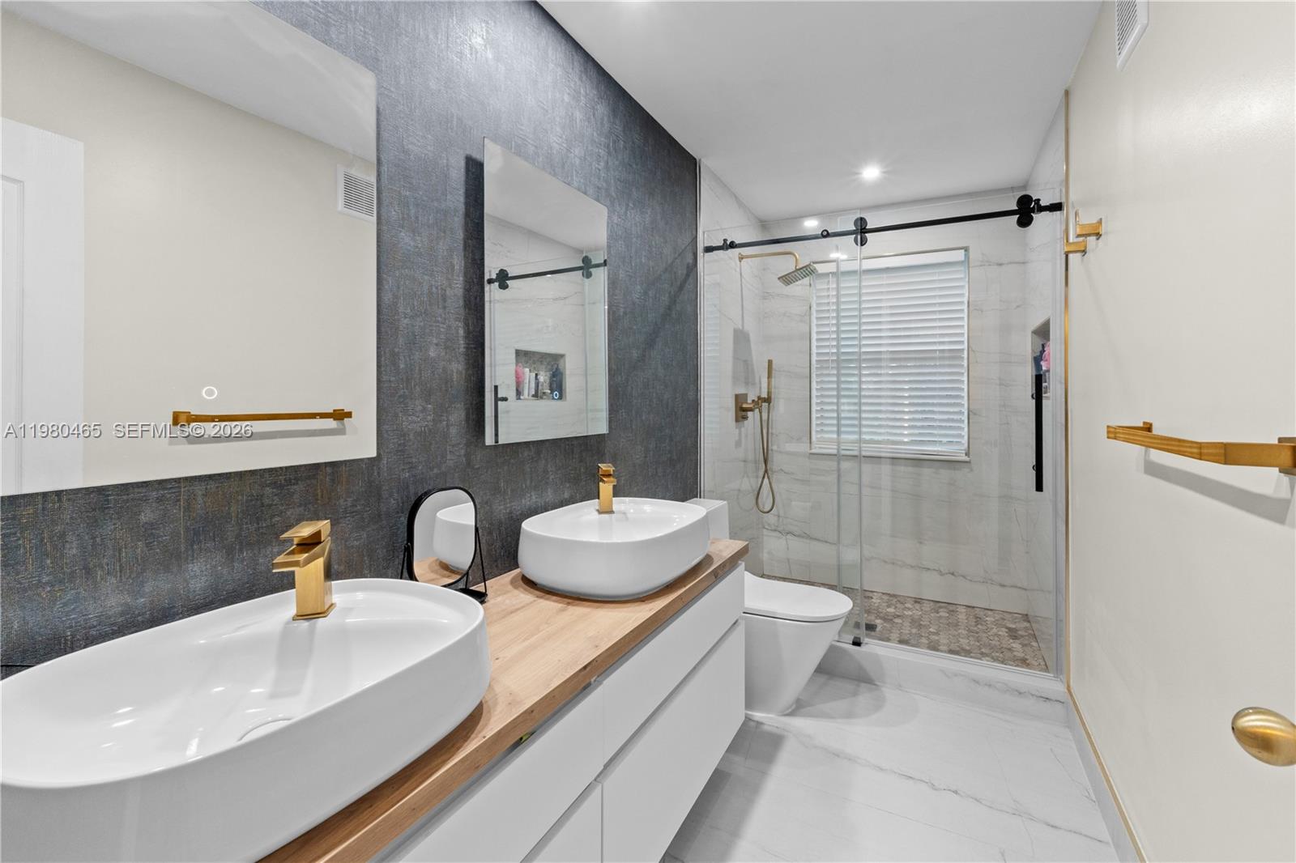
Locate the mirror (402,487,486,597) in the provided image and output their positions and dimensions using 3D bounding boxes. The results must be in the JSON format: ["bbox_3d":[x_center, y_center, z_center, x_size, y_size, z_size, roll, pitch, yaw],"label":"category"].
[{"bbox_3d":[-0.472,0.275,1.241,0.090,0.285,0.218,2,3,33],"label":"mirror"}]

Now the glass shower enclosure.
[{"bbox_3d":[0.961,-0.013,2.469,1.480,1.920,0.080,1,3,27],"label":"glass shower enclosure"}]

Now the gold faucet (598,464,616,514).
[{"bbox_3d":[-0.124,0.183,1.657,0.051,0.154,0.140,-1,3,-13],"label":"gold faucet"}]

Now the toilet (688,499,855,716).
[{"bbox_3d":[0.471,0.743,2.306,0.755,0.775,0.370,1,3,28],"label":"toilet"}]

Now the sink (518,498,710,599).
[{"bbox_3d":[-0.087,0.321,1.596,0.445,0.146,0.560,1,3,28],"label":"sink"}]

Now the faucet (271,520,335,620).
[{"bbox_3d":[-0.556,0.233,0.876,0.051,0.154,0.140,-1,3,-13],"label":"faucet"}]

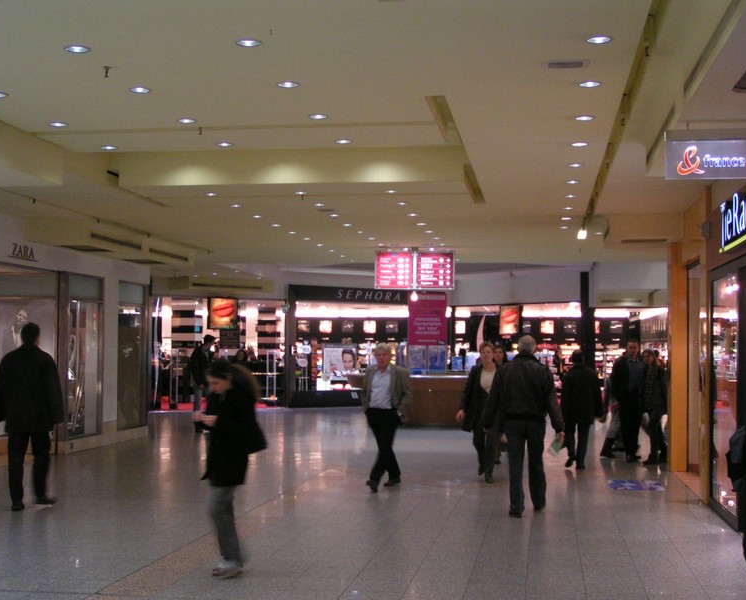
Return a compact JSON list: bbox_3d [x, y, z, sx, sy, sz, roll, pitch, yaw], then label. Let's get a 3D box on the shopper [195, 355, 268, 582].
[{"bbox_3d":[-1.050,1.225,8.016,0.460,1.570,0.440,1,-3,-17],"label":"shopper"}]

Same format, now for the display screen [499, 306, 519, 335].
[{"bbox_3d":[3.910,0.585,31.000,0.720,0.780,0.160,-2,-3,38],"label":"display screen"}]

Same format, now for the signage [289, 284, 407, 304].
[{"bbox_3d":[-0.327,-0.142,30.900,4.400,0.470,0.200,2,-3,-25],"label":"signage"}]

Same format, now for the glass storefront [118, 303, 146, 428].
[{"bbox_3d":[-4.154,1.180,18.748,0.100,2.089,1.223,0,-3,10],"label":"glass storefront"}]

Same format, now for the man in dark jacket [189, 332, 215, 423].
[{"bbox_3d":[-3.285,1.608,21.040,0.420,1.871,0.480,0,-3,21],"label":"man in dark jacket"}]

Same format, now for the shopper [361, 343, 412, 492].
[{"bbox_3d":[0.156,1.381,13.129,0.550,1.710,0.420,-1,-3,19],"label":"shopper"}]

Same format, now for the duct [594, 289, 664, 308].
[{"bbox_3d":[6.916,-0.041,29.400,1.800,0.480,0.700,0,-3,9],"label":"duct"}]

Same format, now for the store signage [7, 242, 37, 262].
[{"bbox_3d":[-4.798,-0.654,14.994,0.050,0.172,0.904,0,-3,9],"label":"store signage"}]

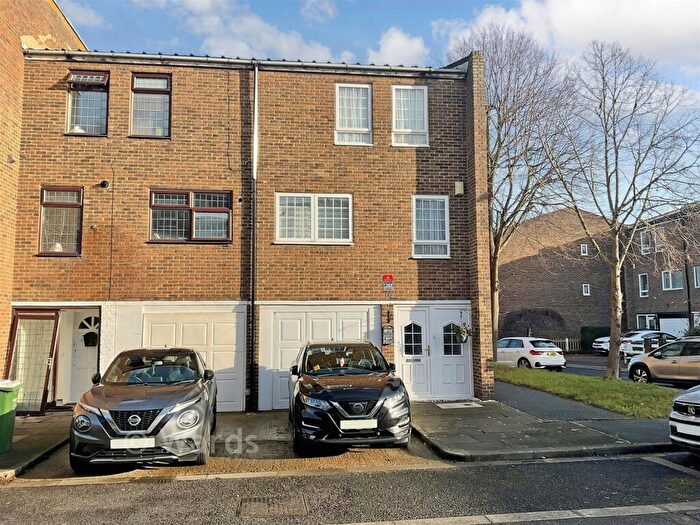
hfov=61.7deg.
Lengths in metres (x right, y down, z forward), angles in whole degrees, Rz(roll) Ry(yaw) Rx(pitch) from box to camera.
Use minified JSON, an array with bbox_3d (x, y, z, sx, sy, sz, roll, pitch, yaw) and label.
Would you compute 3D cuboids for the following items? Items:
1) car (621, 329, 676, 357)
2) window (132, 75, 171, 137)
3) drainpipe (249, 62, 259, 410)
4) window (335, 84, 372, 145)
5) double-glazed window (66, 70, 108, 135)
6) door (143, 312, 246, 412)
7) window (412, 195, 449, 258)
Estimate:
[{"bbox_3d":[16.720,4.288,31.335,4.350,1.440,1.820,0,-6,-6],"label":"car"},{"bbox_3d":[-4.436,-3.488,13.116,0.884,1.498,0.100,0,-5,-7],"label":"window"},{"bbox_3d":[-2.110,-0.665,12.993,0.090,7.757,0.100,0,-6,-6],"label":"drainpipe"},{"bbox_3d":[0.098,-3.426,13.597,0.871,1.452,0.110,0,-6,-6],"label":"window"},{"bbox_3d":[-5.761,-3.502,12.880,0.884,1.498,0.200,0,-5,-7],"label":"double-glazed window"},{"bbox_3d":[-3.380,2.143,12.759,2.224,2.210,0.100,0,-5,-7],"label":"door"},{"bbox_3d":[1.883,-0.820,13.538,0.873,1.463,0.110,0,-6,-6],"label":"window"}]

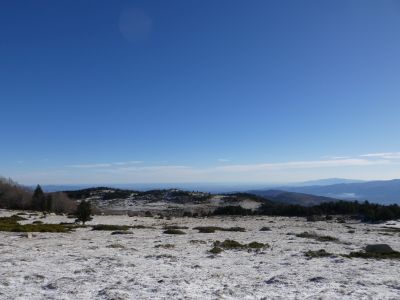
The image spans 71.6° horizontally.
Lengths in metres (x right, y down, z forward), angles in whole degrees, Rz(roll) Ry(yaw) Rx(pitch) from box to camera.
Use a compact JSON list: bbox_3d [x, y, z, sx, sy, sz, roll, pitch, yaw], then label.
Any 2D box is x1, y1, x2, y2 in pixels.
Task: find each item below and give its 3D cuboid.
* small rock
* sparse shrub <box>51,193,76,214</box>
[{"bbox_3d":[6.603,3.667,10.200,0.920,0.400,0.720,-4,-8,32],"label":"small rock"},{"bbox_3d":[-22.151,8.714,45.000,3.900,3.500,3.600,3,-7,-26],"label":"sparse shrub"}]

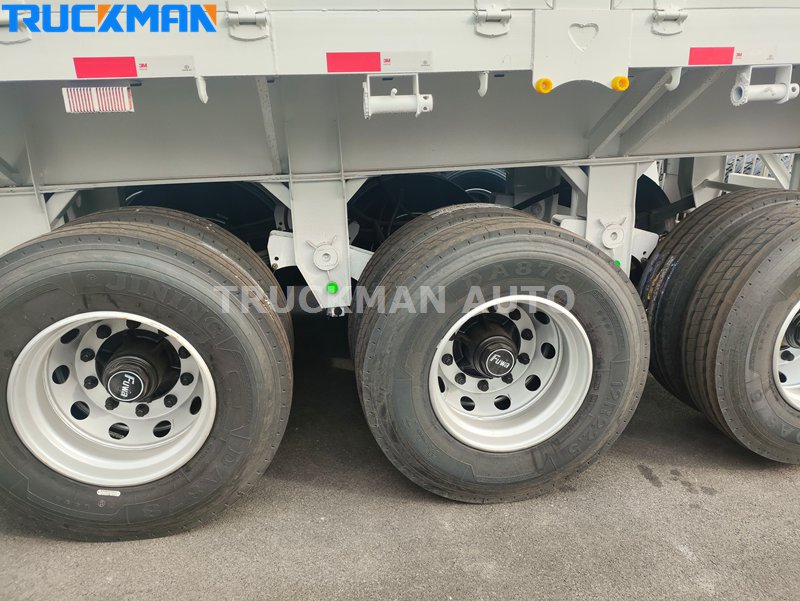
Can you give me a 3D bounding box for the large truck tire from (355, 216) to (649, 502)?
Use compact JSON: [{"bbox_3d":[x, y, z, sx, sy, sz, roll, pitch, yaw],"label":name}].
[{"bbox_3d":[0.375,0.232,2.145,1.078,1.075,0.298,-2,17,-10],"label":"large truck tire"}]

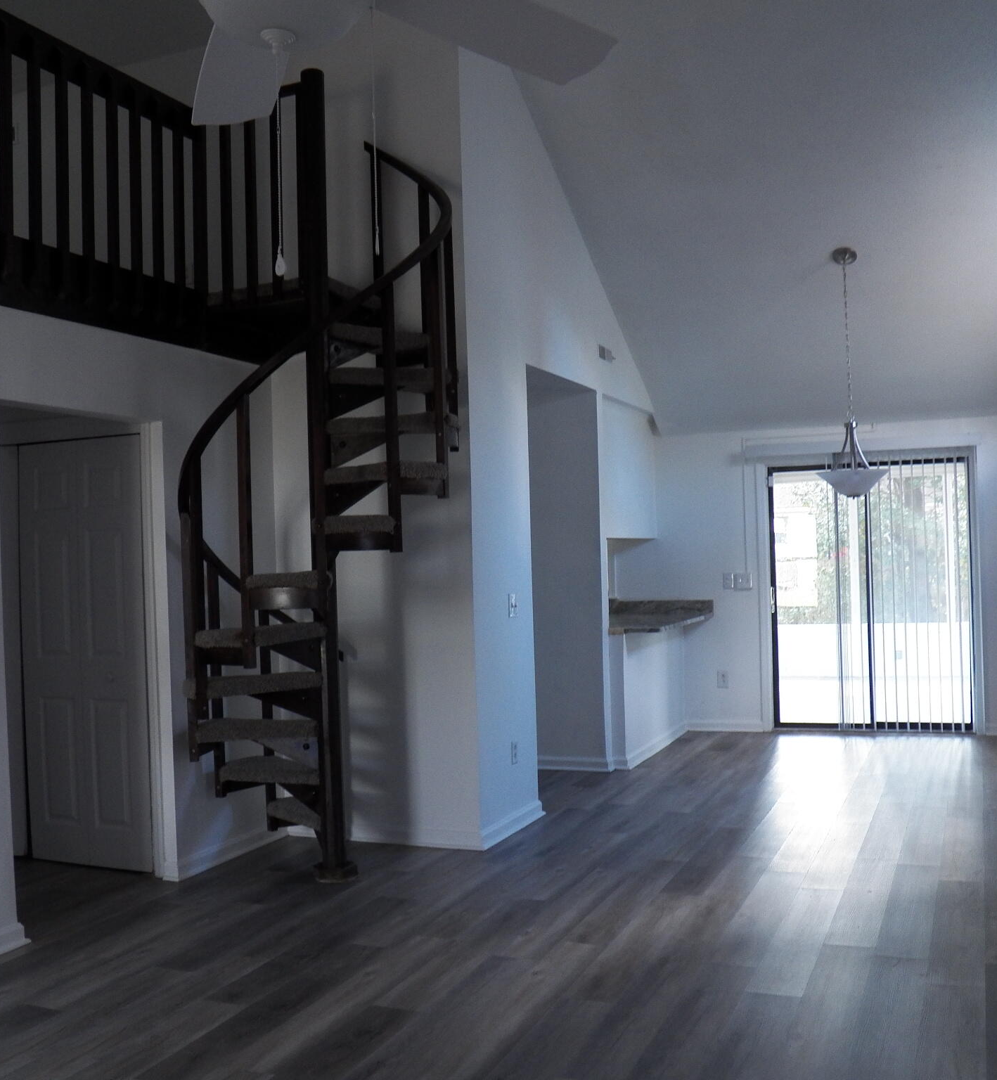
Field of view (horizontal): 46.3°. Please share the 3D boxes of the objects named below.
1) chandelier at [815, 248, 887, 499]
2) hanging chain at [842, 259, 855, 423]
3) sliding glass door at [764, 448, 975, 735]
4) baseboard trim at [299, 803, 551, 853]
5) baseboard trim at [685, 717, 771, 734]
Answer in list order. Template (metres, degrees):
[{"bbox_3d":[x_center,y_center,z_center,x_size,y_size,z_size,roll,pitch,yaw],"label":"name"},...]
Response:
[{"bbox_3d":[2.133,-1.015,7.080,0.425,1.525,0.425,-2,-1,20],"label":"chandelier"},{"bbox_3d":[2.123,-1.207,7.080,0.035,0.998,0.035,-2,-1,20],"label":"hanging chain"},{"bbox_3d":[2.744,0.420,8.653,1.450,2.016,0.100,-2,-1,20],"label":"sliding glass door"},{"bbox_3d":[-0.449,1.464,6.191,1.120,0.090,0.820,-2,-1,22],"label":"baseboard trim"},{"bbox_3d":[1.749,1.440,8.983,0.614,0.087,0.020,-2,-1,20],"label":"baseboard trim"}]

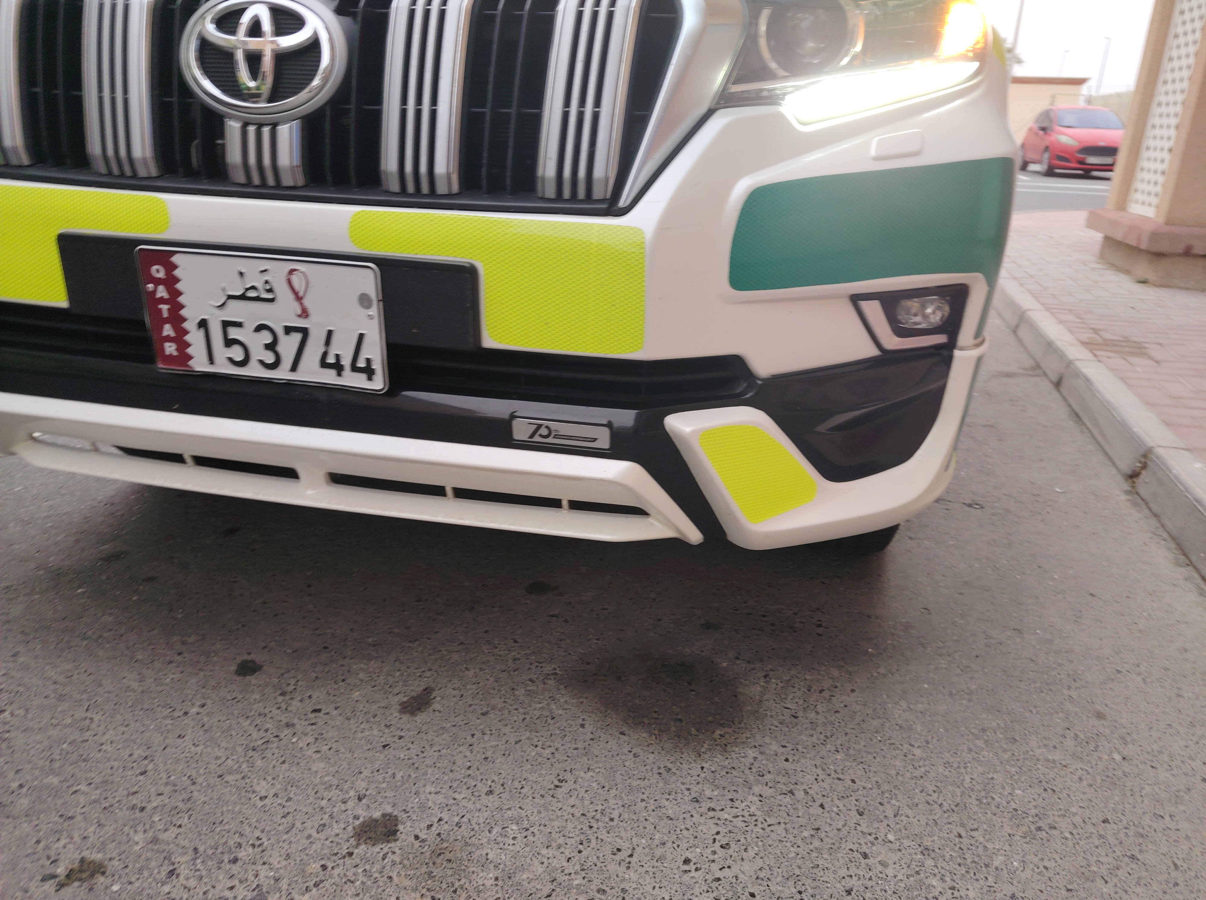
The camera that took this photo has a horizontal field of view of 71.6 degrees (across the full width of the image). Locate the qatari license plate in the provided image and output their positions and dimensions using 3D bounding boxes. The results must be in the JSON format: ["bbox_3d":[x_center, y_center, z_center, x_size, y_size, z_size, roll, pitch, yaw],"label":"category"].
[{"bbox_3d":[-0.407,-0.157,1.007,0.312,0.156,0.015,6,24,10],"label":"qatari license plate"}]

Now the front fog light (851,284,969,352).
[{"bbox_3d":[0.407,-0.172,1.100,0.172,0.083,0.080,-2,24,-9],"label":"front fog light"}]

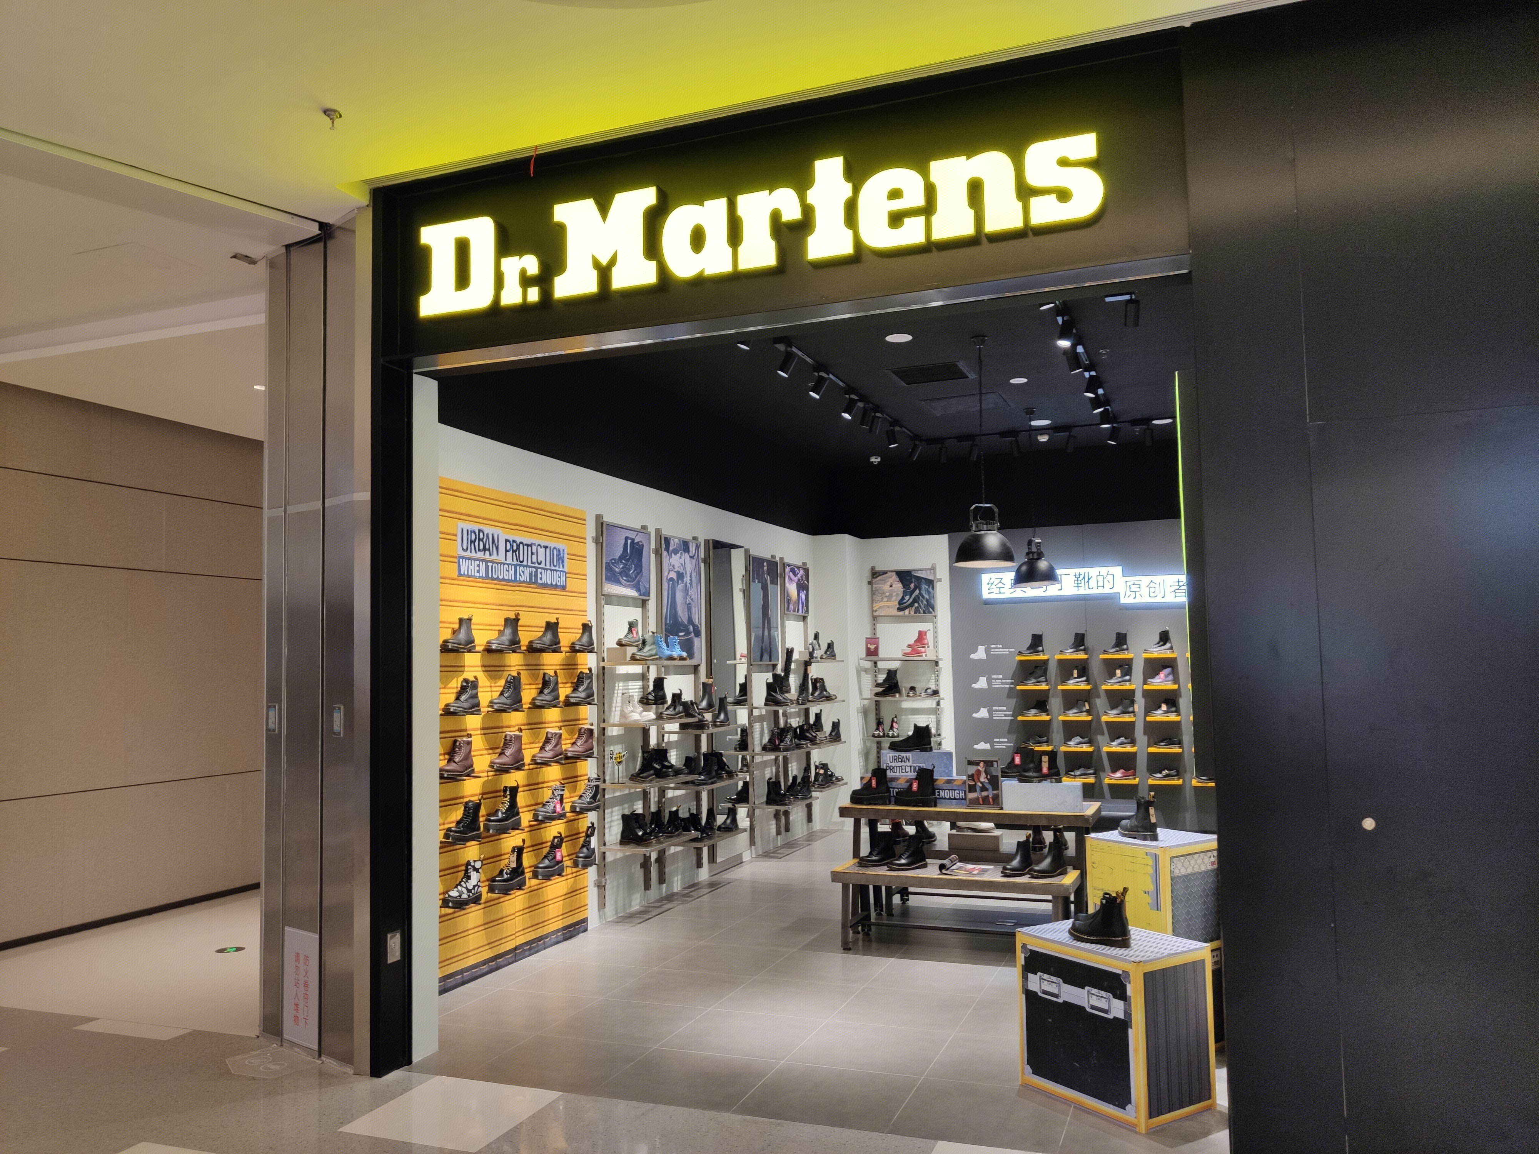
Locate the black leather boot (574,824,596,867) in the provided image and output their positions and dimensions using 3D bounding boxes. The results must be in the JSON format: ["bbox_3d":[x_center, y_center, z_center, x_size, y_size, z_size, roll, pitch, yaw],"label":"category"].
[{"bbox_3d":[-1.150,1.682,7.258,0.108,0.247,0.275,-2,-4,7],"label":"black leather boot"}]

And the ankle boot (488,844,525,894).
[{"bbox_3d":[-1.430,1.598,6.329,0.114,0.238,0.295,-3,-5,21],"label":"ankle boot"}]

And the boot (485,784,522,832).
[{"bbox_3d":[-1.448,1.266,6.316,0.113,0.245,0.289,-3,-5,21],"label":"boot"}]

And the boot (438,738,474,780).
[{"bbox_3d":[-1.644,0.952,6.077,0.105,0.222,0.278,-3,-5,24],"label":"boot"}]

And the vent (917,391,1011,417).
[{"bbox_3d":[1.637,-1.437,9.630,0.635,0.030,0.652,-3,-4,21],"label":"vent"}]

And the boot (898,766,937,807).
[{"bbox_3d":[0.914,1.304,7.228,0.283,0.252,0.105,-4,-5,34],"label":"boot"}]

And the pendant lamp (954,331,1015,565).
[{"bbox_3d":[1.389,-0.825,7.548,0.407,1.514,0.407,-3,-4,21],"label":"pendant lamp"}]

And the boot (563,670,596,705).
[{"bbox_3d":[-1.190,0.692,7.280,0.100,0.225,0.270,-3,-5,21],"label":"boot"}]

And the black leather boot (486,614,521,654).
[{"bbox_3d":[-1.499,0.317,6.529,0.100,0.222,0.270,-3,-5,21],"label":"black leather boot"}]

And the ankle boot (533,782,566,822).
[{"bbox_3d":[-1.308,1.344,6.888,0.105,0.213,0.280,-3,-5,25],"label":"ankle boot"}]

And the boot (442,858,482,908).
[{"bbox_3d":[-1.609,1.605,6.078,0.108,0.230,0.275,-3,-5,21],"label":"boot"}]

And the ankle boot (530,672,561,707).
[{"bbox_3d":[-1.335,0.673,6.908,0.100,0.216,0.270,-2,-5,17],"label":"ankle boot"}]

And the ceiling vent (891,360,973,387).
[{"bbox_3d":[1.154,-1.426,8.172,0.520,0.030,0.500,-3,-5,21],"label":"ceiling vent"}]

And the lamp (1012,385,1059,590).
[{"bbox_3d":[2.193,-0.663,9.592,0.400,1.500,0.400,-3,-5,21],"label":"lamp"}]

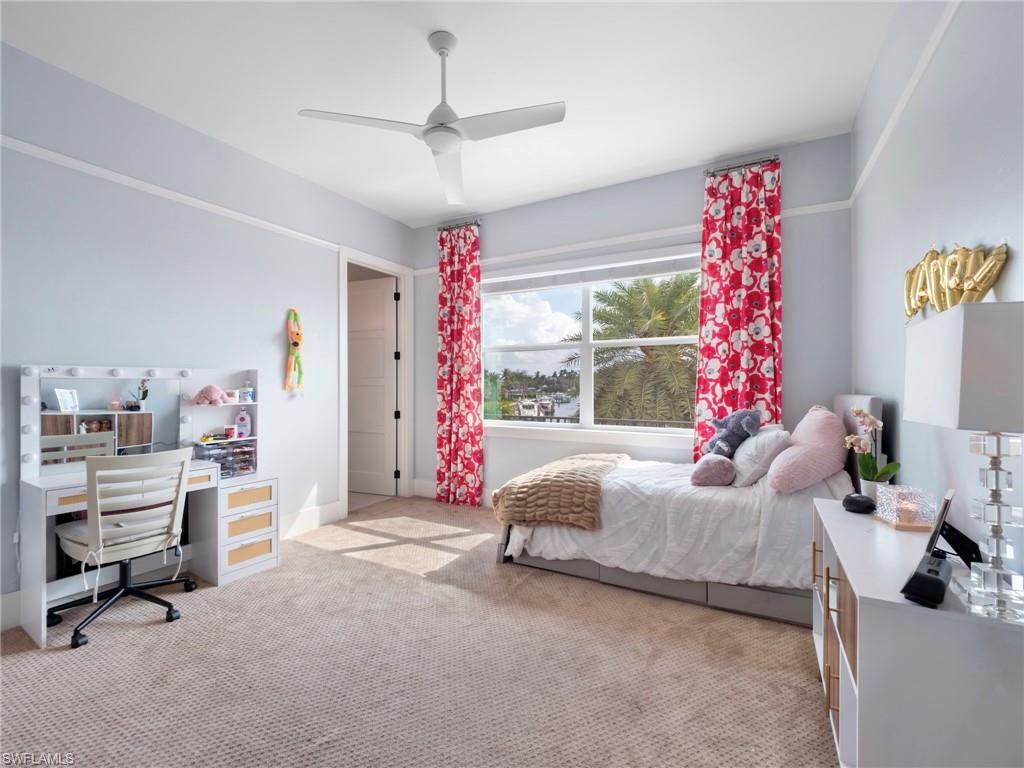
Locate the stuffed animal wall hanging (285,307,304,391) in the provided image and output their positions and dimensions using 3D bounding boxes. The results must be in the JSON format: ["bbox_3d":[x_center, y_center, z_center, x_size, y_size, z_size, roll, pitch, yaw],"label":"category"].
[{"bbox_3d":[-1.793,-0.291,3.444,0.090,0.680,0.140,0,0,31],"label":"stuffed animal wall hanging"}]

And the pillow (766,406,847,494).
[{"bbox_3d":[1.759,0.394,2.536,0.420,0.490,0.560,0,0,27],"label":"pillow"}]

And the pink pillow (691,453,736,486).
[{"bbox_3d":[1.323,0.565,2.720,0.270,0.210,0.250,0,0,27],"label":"pink pillow"}]

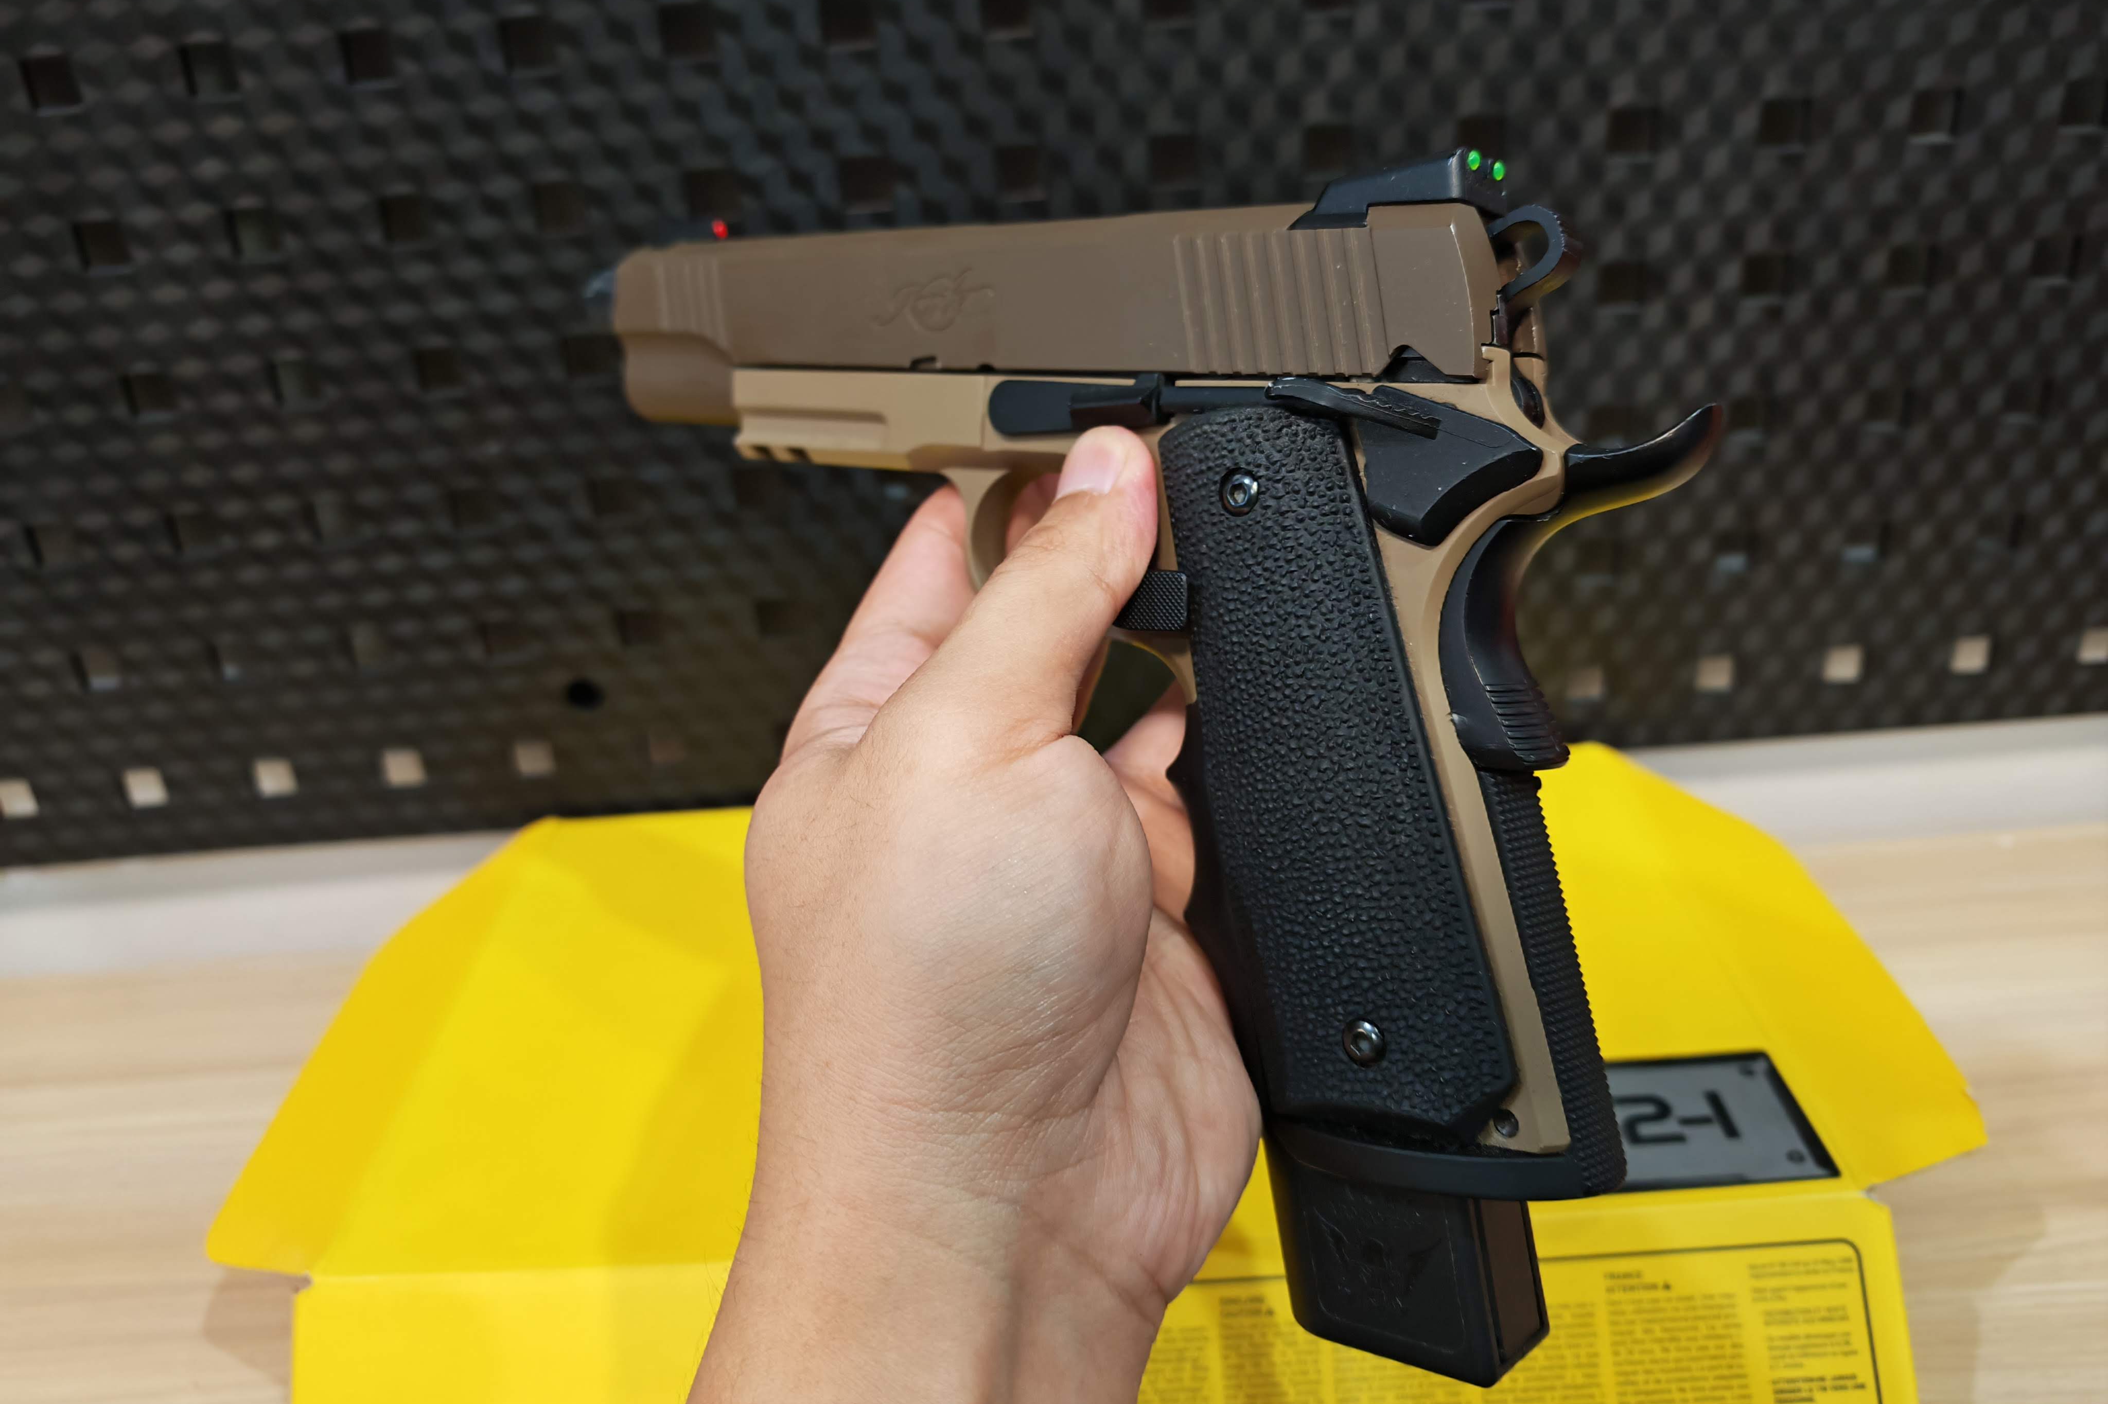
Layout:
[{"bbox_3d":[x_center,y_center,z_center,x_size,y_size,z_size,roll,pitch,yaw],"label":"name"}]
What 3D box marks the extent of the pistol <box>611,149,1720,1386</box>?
[{"bbox_3d":[-0.003,0.000,0.259,0.217,0.172,0.035,11,15,38],"label":"pistol"}]

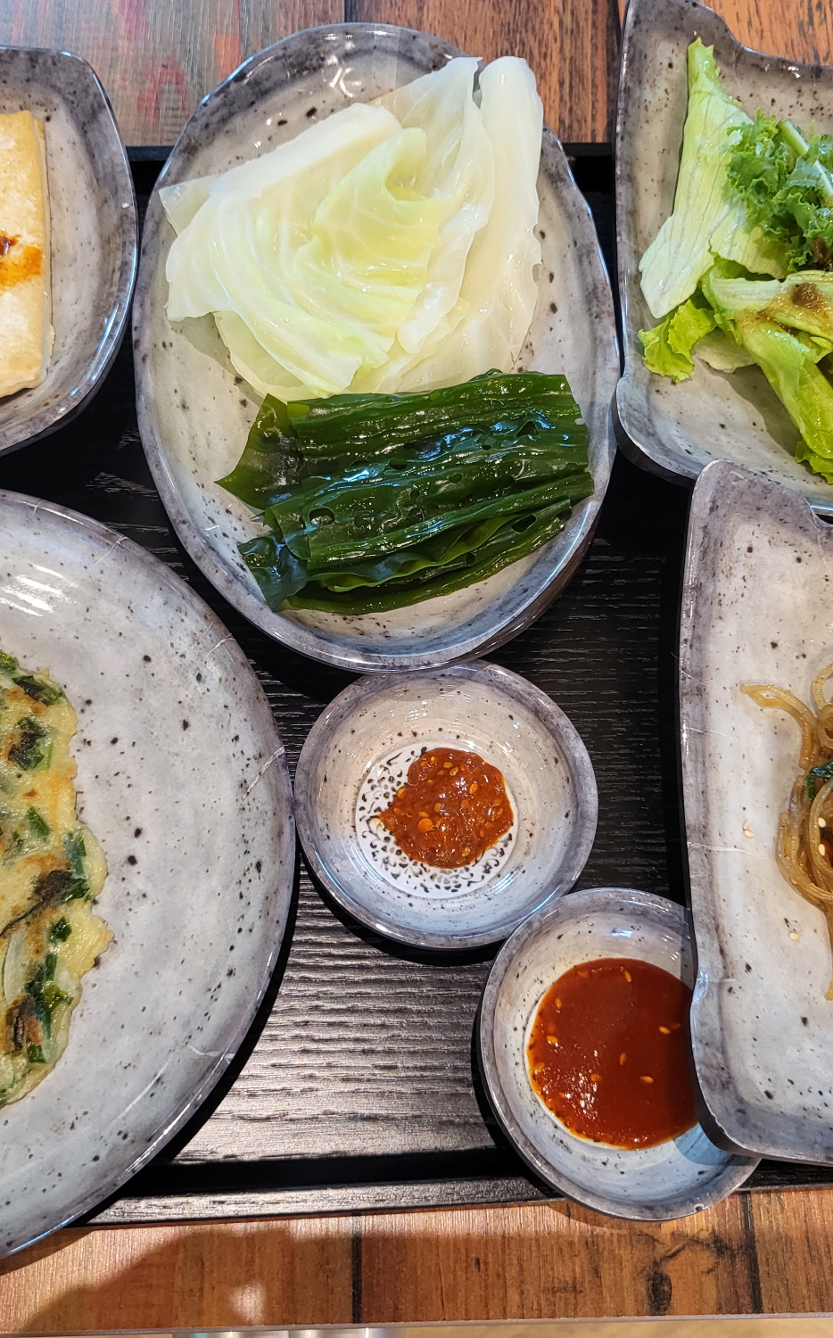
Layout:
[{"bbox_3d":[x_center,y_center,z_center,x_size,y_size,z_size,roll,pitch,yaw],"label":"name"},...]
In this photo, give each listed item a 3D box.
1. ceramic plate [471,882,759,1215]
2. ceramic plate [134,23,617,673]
[{"bbox_3d":[0.059,0.107,0.376,0.087,0.027,0.087,1,69,-3],"label":"ceramic plate"},{"bbox_3d":[-0.013,-0.106,0.446,0.153,0.044,0.243,-1,69,-3],"label":"ceramic plate"}]

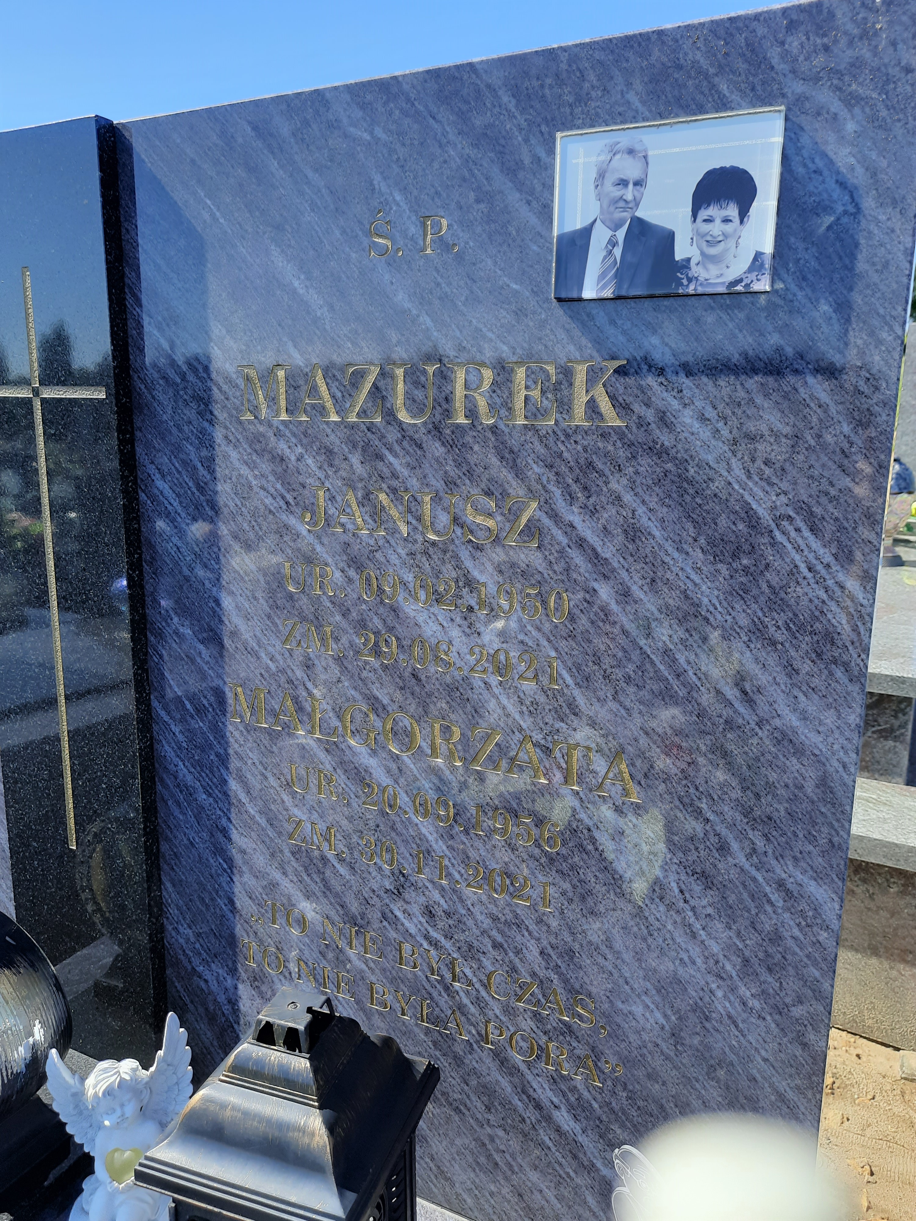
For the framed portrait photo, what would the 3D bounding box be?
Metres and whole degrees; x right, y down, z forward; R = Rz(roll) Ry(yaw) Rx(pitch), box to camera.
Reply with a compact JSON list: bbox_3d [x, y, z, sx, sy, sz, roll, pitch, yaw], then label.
[{"bbox_3d":[0.140,-0.276,0.607,0.152,0.113,0.011,6,13,25],"label":"framed portrait photo"}]

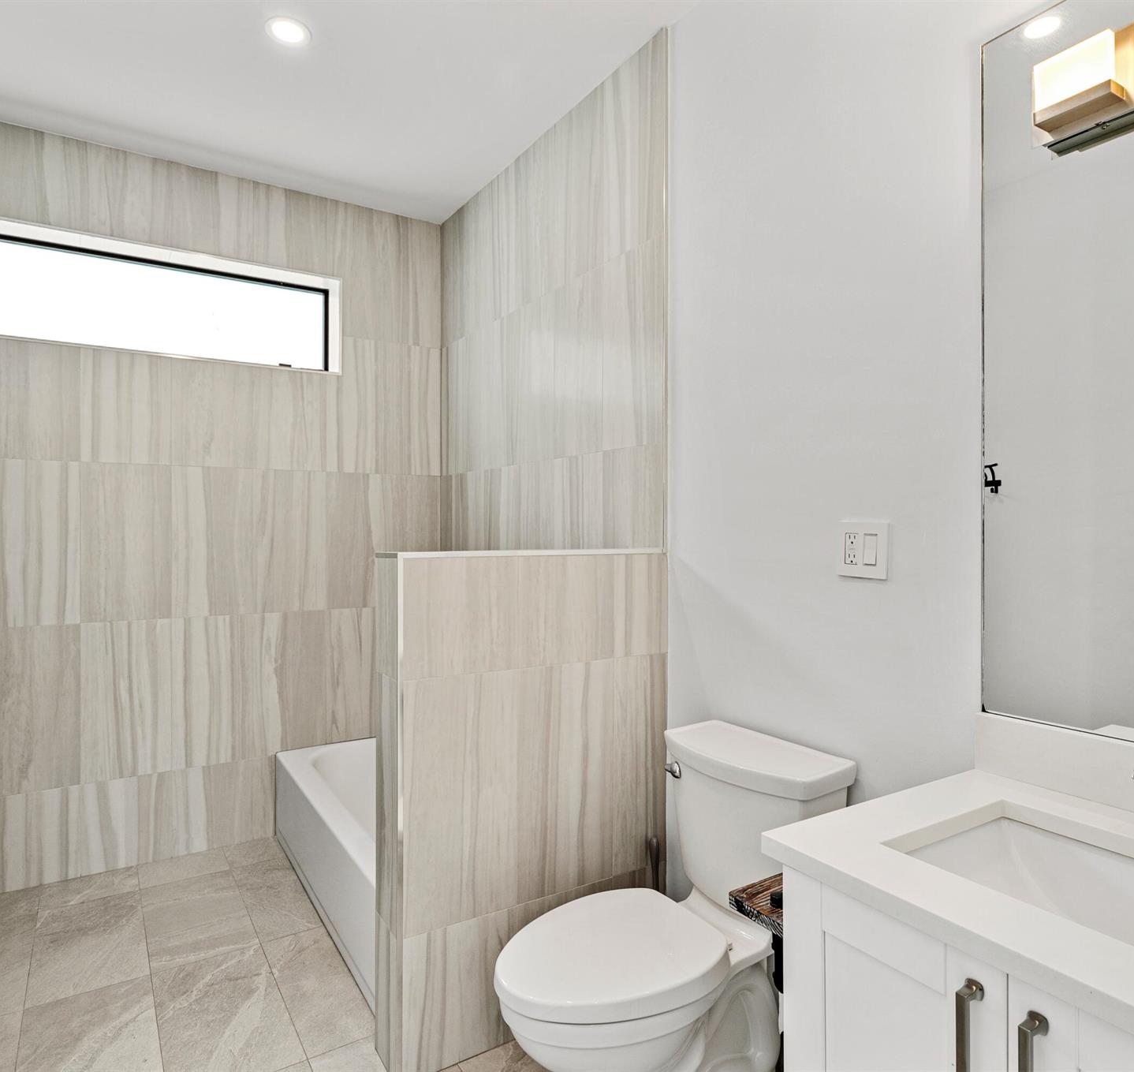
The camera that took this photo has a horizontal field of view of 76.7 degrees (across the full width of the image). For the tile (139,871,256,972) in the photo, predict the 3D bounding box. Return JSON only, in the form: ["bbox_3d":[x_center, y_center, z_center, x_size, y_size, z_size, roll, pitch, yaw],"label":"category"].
[{"bbox_3d":[-1.257,1.293,2.436,0.302,0.010,0.605,0,0,-33],"label":"tile"}]

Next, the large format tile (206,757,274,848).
[{"bbox_3d":[-1.359,1.110,2.998,0.260,0.345,0.012,0,0,-33],"label":"large format tile"}]

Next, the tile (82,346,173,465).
[{"bbox_3d":[-1.703,-0.494,2.779,0.300,0.440,0.010,0,0,-30],"label":"tile"}]

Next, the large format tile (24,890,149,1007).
[{"bbox_3d":[-1.503,1.284,2.262,0.296,0.012,0.595,0,0,-33],"label":"large format tile"}]

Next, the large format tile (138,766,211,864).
[{"bbox_3d":[-1.568,1.110,2.863,0.247,0.345,0.012,0,0,-33],"label":"large format tile"}]

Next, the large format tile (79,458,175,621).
[{"bbox_3d":[-1.702,0.023,2.779,0.304,0.610,0.012,0,0,-33],"label":"large format tile"}]

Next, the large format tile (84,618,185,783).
[{"bbox_3d":[-1.682,0.632,2.791,0.348,0.610,0.012,0,0,-33],"label":"large format tile"}]

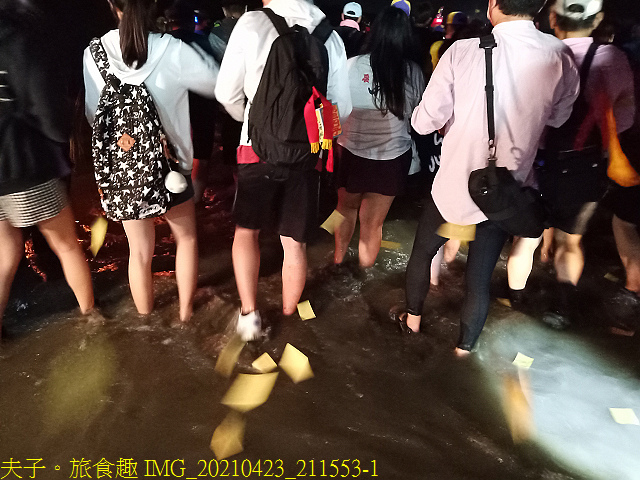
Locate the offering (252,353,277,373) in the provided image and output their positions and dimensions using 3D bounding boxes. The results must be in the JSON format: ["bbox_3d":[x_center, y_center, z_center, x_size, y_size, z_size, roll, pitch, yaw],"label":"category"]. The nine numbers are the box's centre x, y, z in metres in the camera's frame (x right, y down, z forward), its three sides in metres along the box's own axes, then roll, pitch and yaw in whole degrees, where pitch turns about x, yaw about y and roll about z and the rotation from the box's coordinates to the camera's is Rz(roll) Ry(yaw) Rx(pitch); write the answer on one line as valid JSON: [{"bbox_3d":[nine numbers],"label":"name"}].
[{"bbox_3d":[-0.235,0.537,1.991,0.092,0.010,0.085,23,32,39],"label":"offering"}]

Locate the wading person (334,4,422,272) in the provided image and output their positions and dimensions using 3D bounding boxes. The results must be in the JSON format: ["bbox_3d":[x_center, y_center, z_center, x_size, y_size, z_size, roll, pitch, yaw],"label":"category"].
[{"bbox_3d":[0.321,-0.408,2.590,0.470,1.600,0.340,4,25,5],"label":"wading person"}]

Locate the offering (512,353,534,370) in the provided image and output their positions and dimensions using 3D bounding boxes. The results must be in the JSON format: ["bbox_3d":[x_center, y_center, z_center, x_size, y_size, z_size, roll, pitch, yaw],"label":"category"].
[{"bbox_3d":[0.906,0.539,2.053,0.075,0.010,0.093,18,29,32],"label":"offering"}]

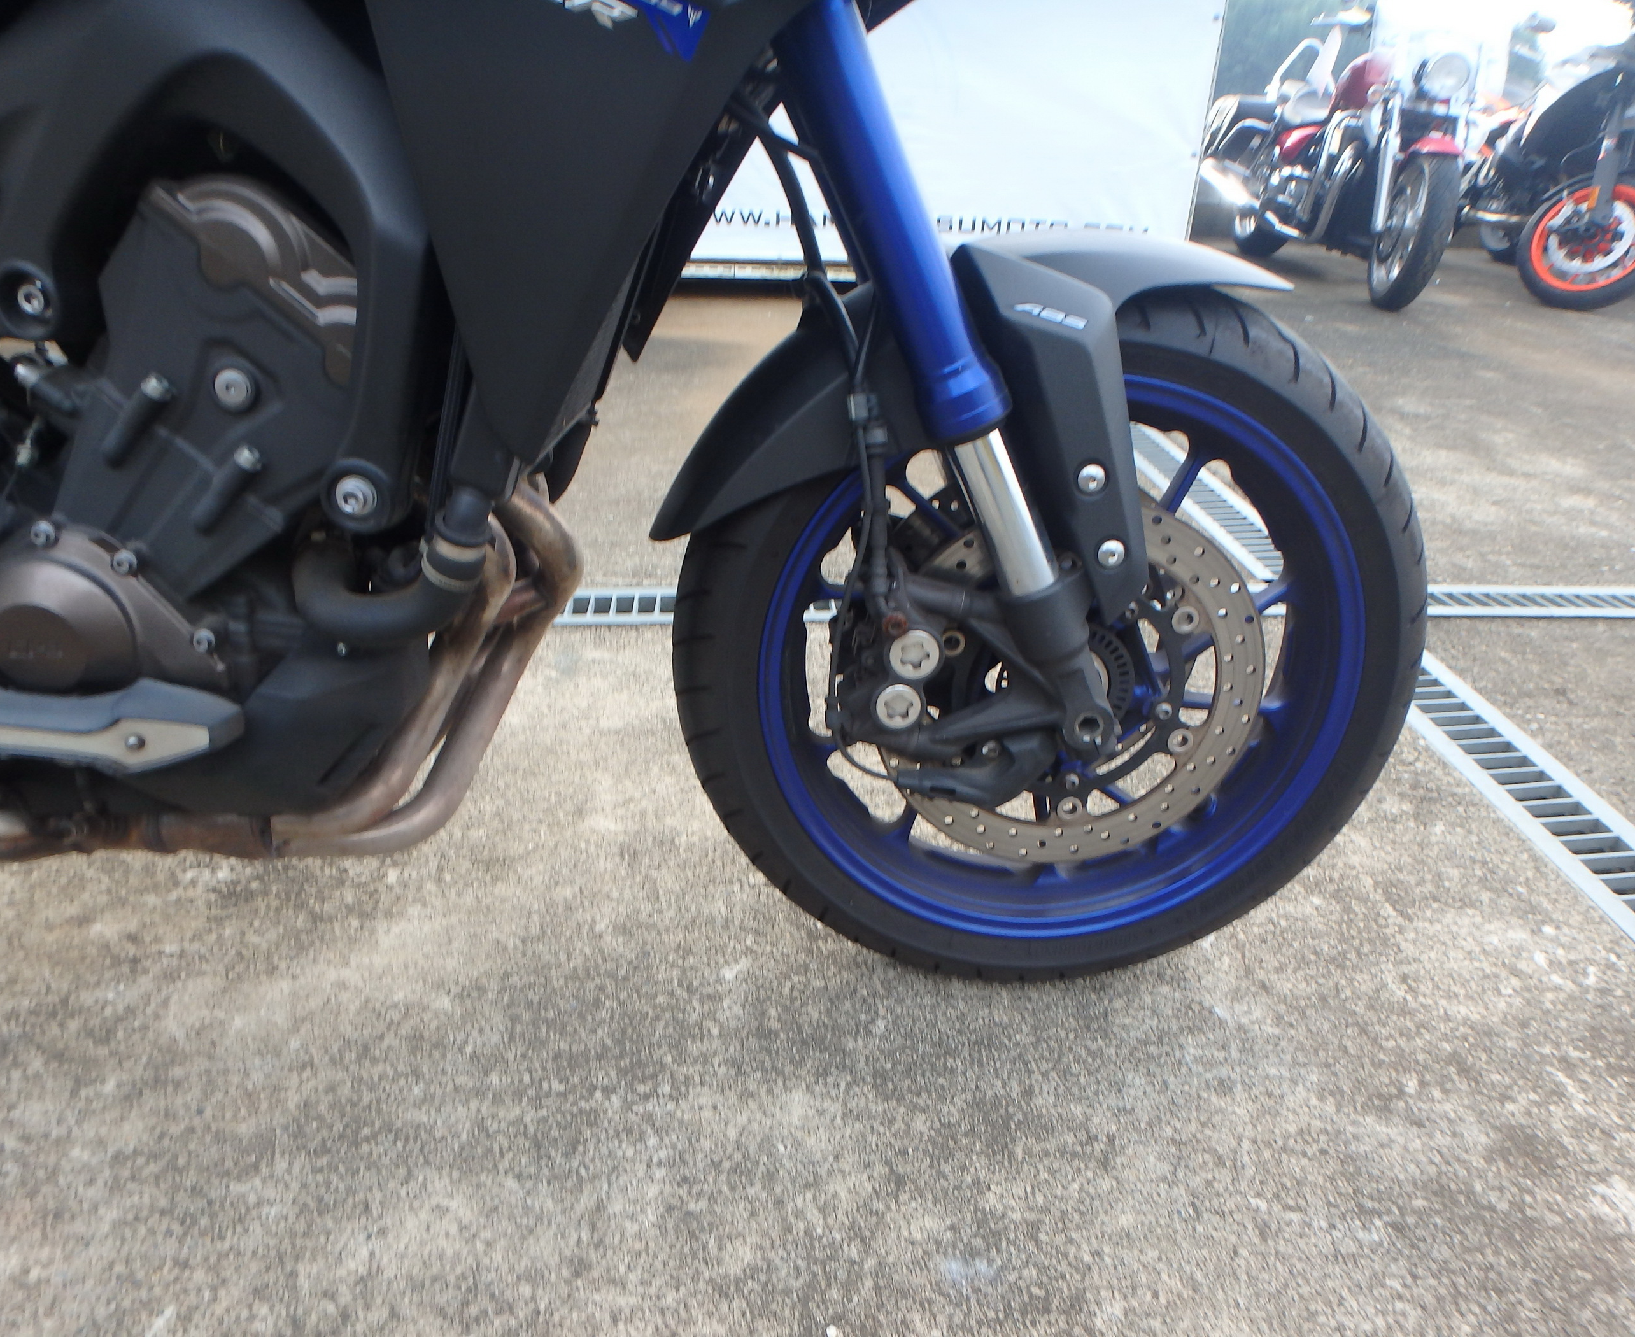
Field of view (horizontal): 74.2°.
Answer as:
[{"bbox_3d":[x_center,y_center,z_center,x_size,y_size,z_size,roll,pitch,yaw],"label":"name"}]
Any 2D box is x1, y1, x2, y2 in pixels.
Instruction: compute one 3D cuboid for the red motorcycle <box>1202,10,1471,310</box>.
[{"bbox_3d":[2.553,-2.516,5.195,0.900,1.230,2.400,2,27,1],"label":"red motorcycle"}]

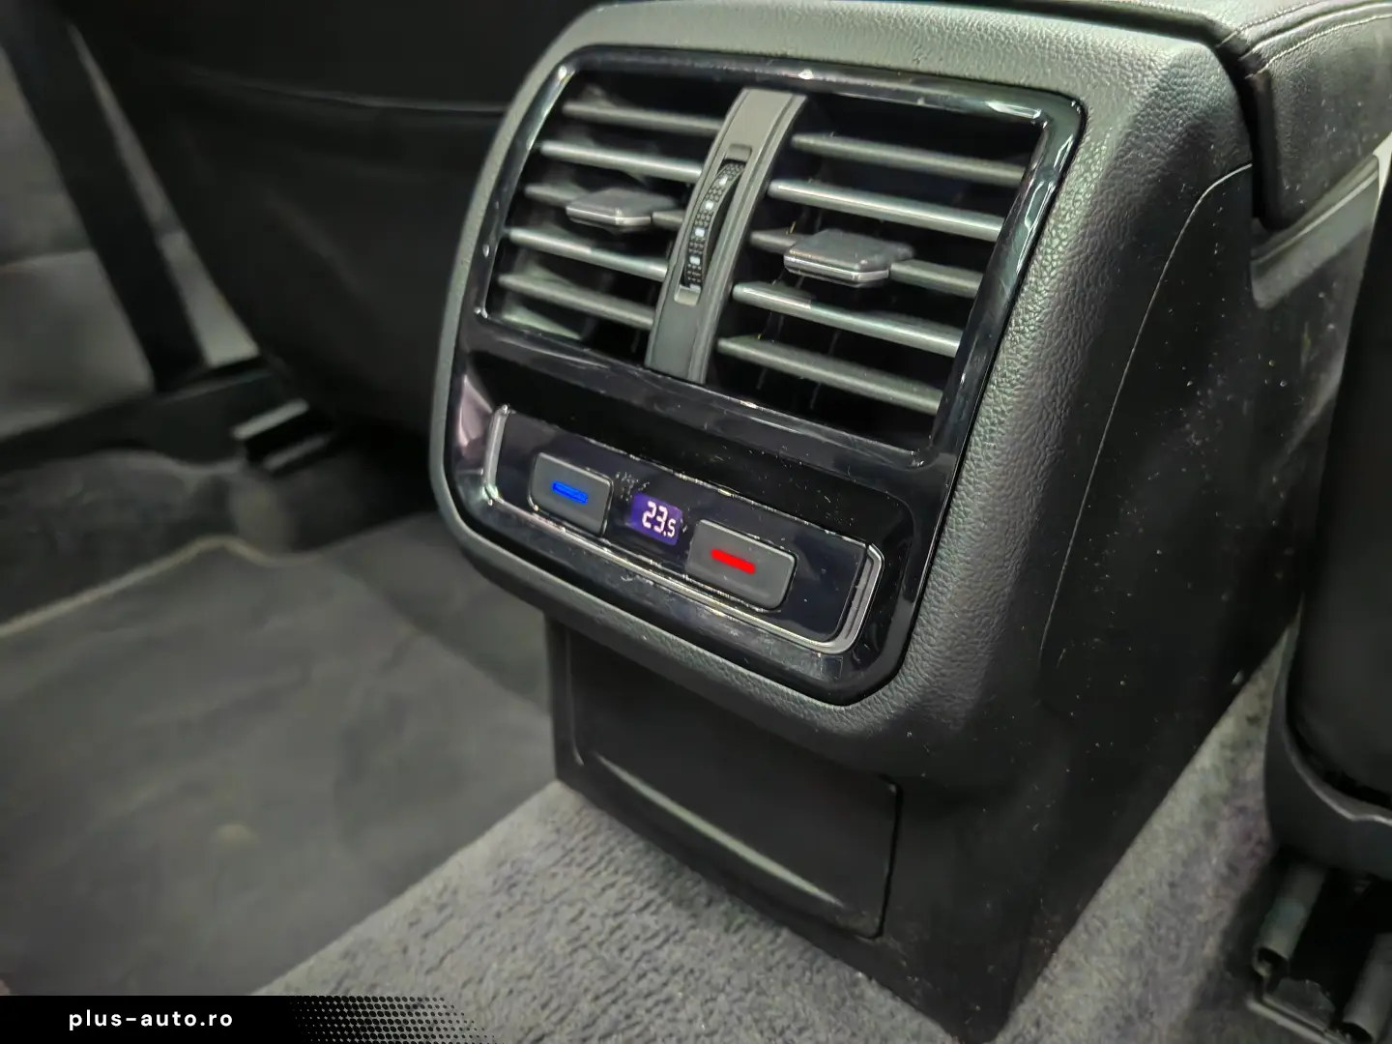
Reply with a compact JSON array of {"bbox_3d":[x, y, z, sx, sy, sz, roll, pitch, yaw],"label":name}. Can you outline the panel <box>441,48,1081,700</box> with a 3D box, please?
[{"bbox_3d":[0.003,-0.047,0.290,0.165,0.151,0.028,22,10,32],"label":"panel"}]

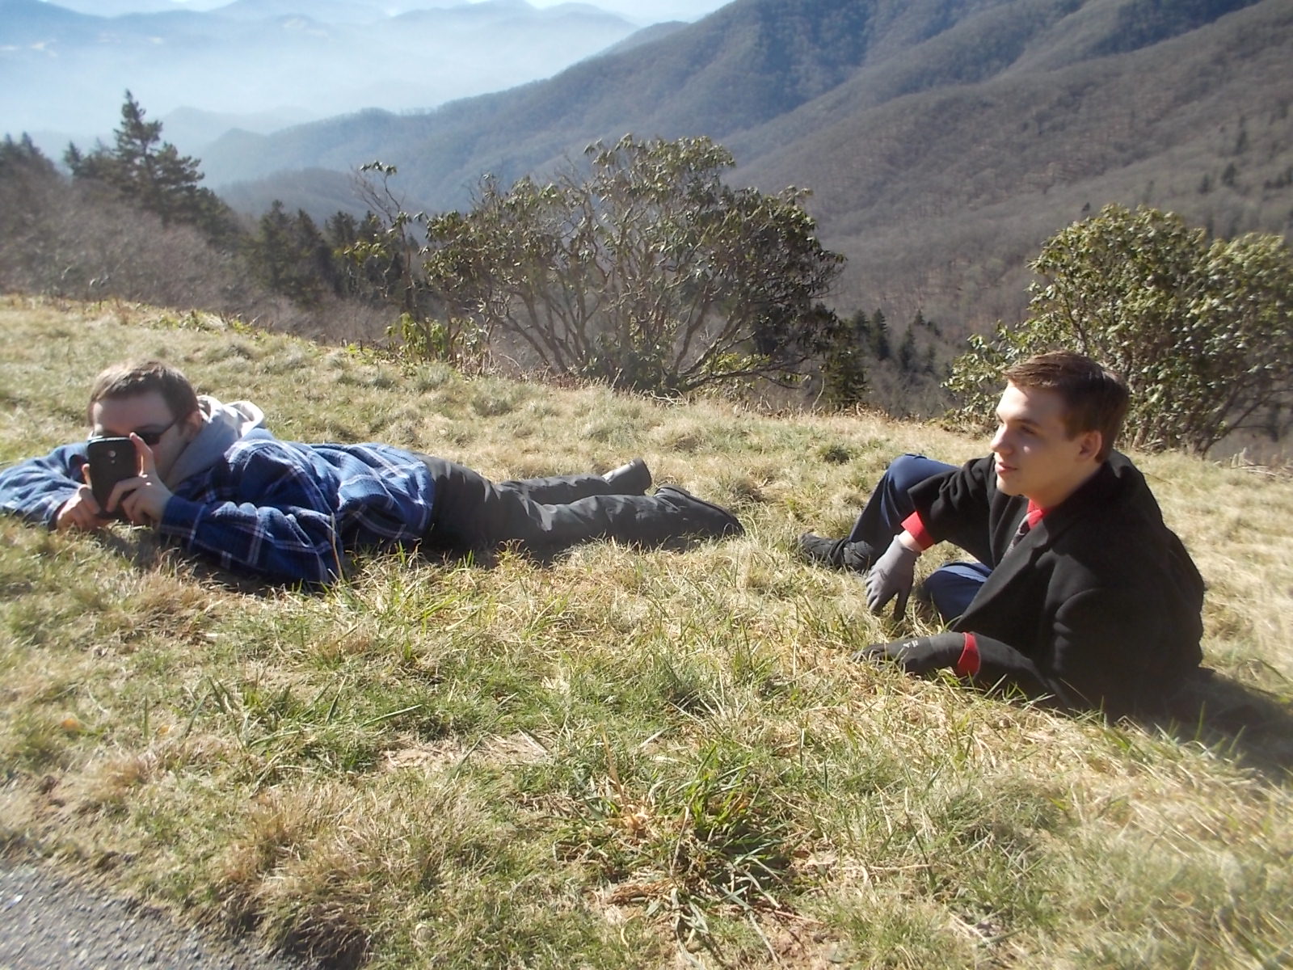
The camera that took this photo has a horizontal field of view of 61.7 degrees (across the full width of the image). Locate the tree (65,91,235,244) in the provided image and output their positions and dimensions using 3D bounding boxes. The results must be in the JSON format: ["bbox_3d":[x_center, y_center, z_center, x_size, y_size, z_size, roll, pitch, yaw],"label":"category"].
[{"bbox_3d":[-21.912,-13.630,48.000,6.300,8.200,6.300,-14,25,-21],"label":"tree"}]

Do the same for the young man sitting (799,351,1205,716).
[{"bbox_3d":[0.641,0.072,2.047,0.813,0.711,0.860,2,24,14],"label":"young man sitting"}]

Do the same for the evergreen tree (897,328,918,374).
[{"bbox_3d":[43.225,-22.074,180.000,3.600,8.300,3.600,1,24,13],"label":"evergreen tree"}]

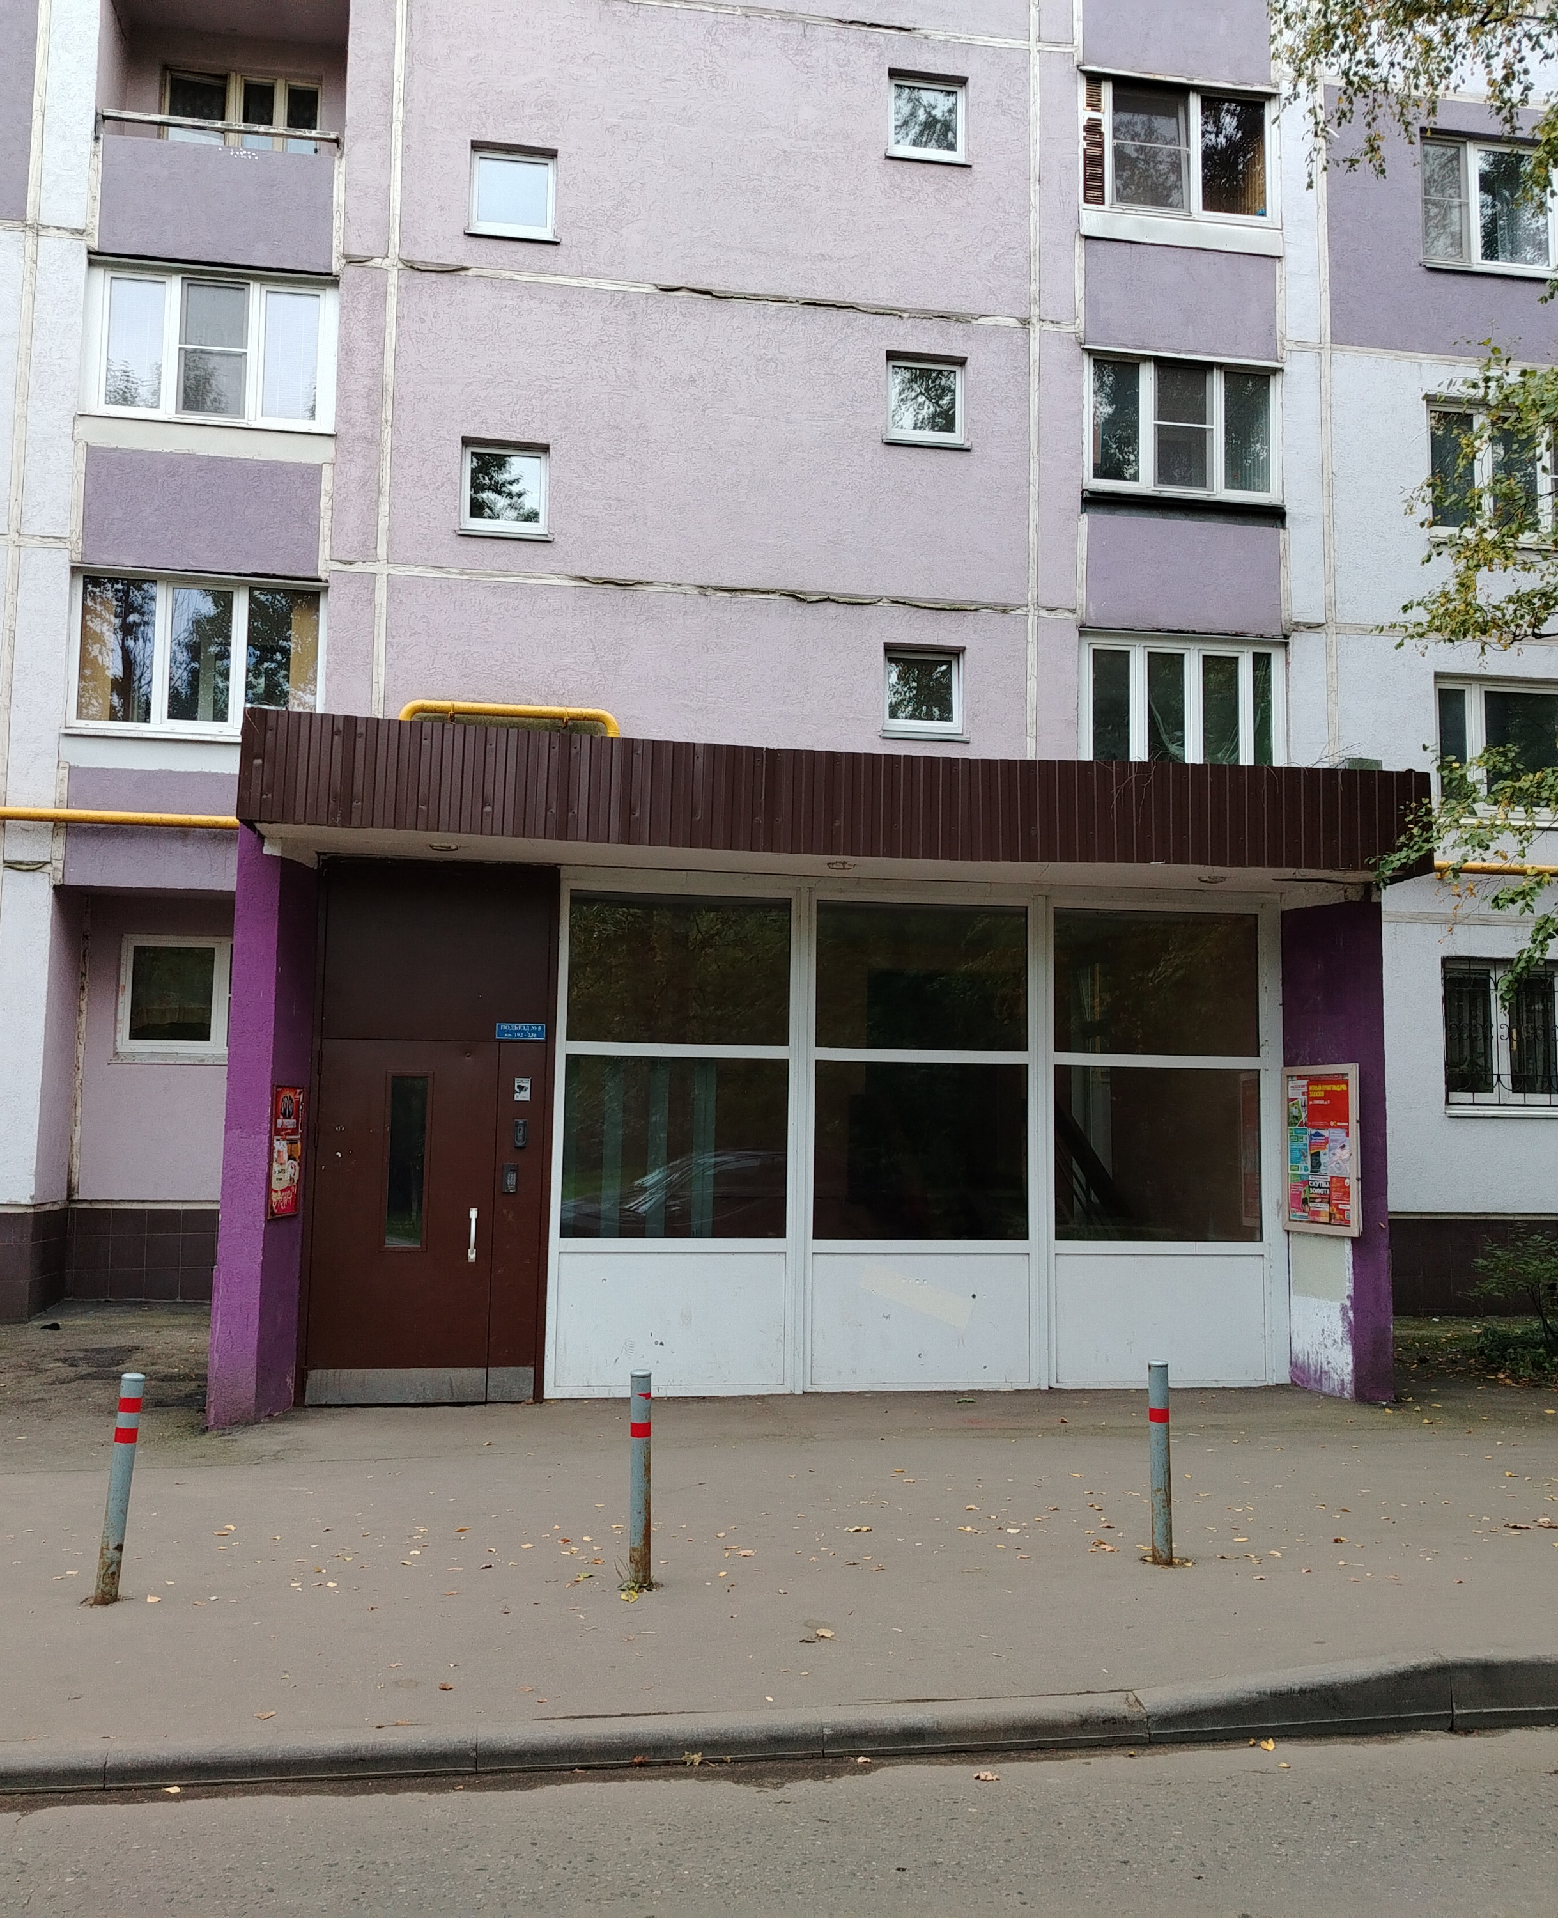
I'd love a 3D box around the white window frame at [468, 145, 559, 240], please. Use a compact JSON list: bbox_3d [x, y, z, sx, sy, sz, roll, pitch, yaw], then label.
[{"bbox_3d":[-2.442,-7.056,16.322,0.787,0.883,0.120,2,-6,-9],"label":"white window frame"}]

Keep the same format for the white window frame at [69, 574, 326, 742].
[{"bbox_3d":[-5.000,-2.566,15.271,2.107,1.405,0.150,2,-6,-10],"label":"white window frame"}]

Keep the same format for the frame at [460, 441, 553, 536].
[{"bbox_3d":[-2.457,-4.225,15.994,0.796,0.831,0.160,2,-6,-10],"label":"frame"}]

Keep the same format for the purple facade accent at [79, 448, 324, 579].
[{"bbox_3d":[-4.980,-3.835,15.342,1.971,1.009,0.150,2,-5,-10],"label":"purple facade accent"}]

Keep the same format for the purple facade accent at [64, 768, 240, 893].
[{"bbox_3d":[-5.008,-1.081,15.122,1.996,0.991,0.150,2,-6,-10],"label":"purple facade accent"}]

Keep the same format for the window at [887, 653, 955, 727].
[{"bbox_3d":[1.311,-2.490,16.445,0.685,0.664,0.120,2,-5,-10],"label":"window"}]

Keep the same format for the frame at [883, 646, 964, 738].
[{"bbox_3d":[1.335,-2.428,16.400,0.748,0.814,0.120,2,-6,-10],"label":"frame"}]

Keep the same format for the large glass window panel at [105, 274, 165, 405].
[{"bbox_3d":[-5.650,-5.411,15.580,0.482,1.162,0.050,2,-6,-9],"label":"large glass window panel"}]

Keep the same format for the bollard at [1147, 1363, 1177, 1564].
[{"bbox_3d":[1.477,1.945,6.842,0.076,0.749,0.076,1,-6,-10],"label":"bollard"}]

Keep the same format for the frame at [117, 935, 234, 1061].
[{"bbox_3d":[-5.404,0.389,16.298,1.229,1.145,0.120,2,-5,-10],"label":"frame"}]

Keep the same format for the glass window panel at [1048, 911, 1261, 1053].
[{"bbox_3d":[2.413,0.156,11.307,1.363,0.912,0.050,2,-6,-9],"label":"glass window panel"}]

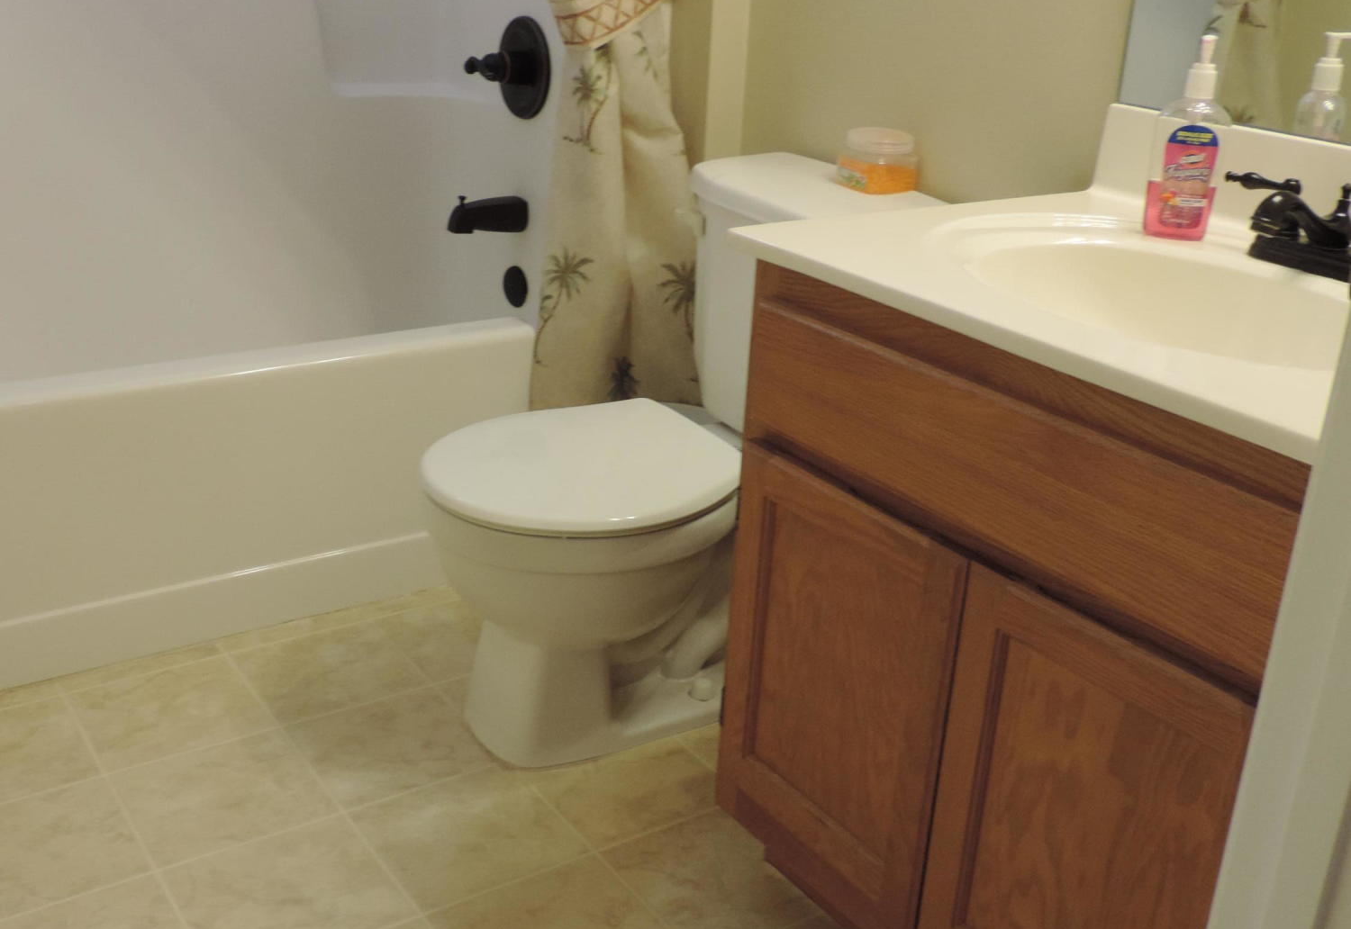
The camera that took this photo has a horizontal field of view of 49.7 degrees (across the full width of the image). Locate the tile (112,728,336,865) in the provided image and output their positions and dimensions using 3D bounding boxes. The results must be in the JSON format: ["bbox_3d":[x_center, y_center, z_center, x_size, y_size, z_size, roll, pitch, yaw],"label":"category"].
[{"bbox_3d":[-0.580,0.425,1.867,0.223,0.009,0.223,-12,26,-32],"label":"tile"}]

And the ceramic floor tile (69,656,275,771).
[{"bbox_3d":[-0.702,0.347,2.029,0.221,0.010,0.221,-12,26,-32],"label":"ceramic floor tile"}]

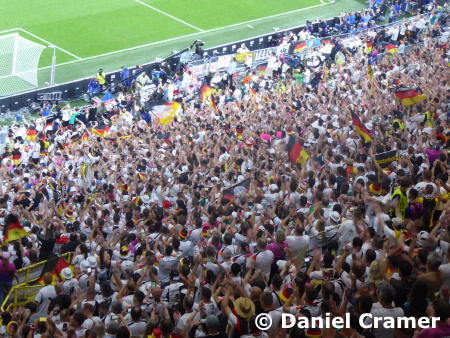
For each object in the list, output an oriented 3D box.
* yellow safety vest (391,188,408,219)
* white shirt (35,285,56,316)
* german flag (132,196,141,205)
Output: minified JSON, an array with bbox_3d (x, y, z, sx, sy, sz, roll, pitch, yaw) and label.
[{"bbox_3d":[3.720,0.733,31.800,0.260,0.640,0.420,27,29,33],"label":"yellow safety vest"},{"bbox_3d":[-4.121,3.013,34.536,0.480,0.700,0.280,-1,26,-23],"label":"white shirt"},{"bbox_3d":[-2.740,0.975,46.314,0.270,0.260,0.100,10,24,0],"label":"german flag"}]

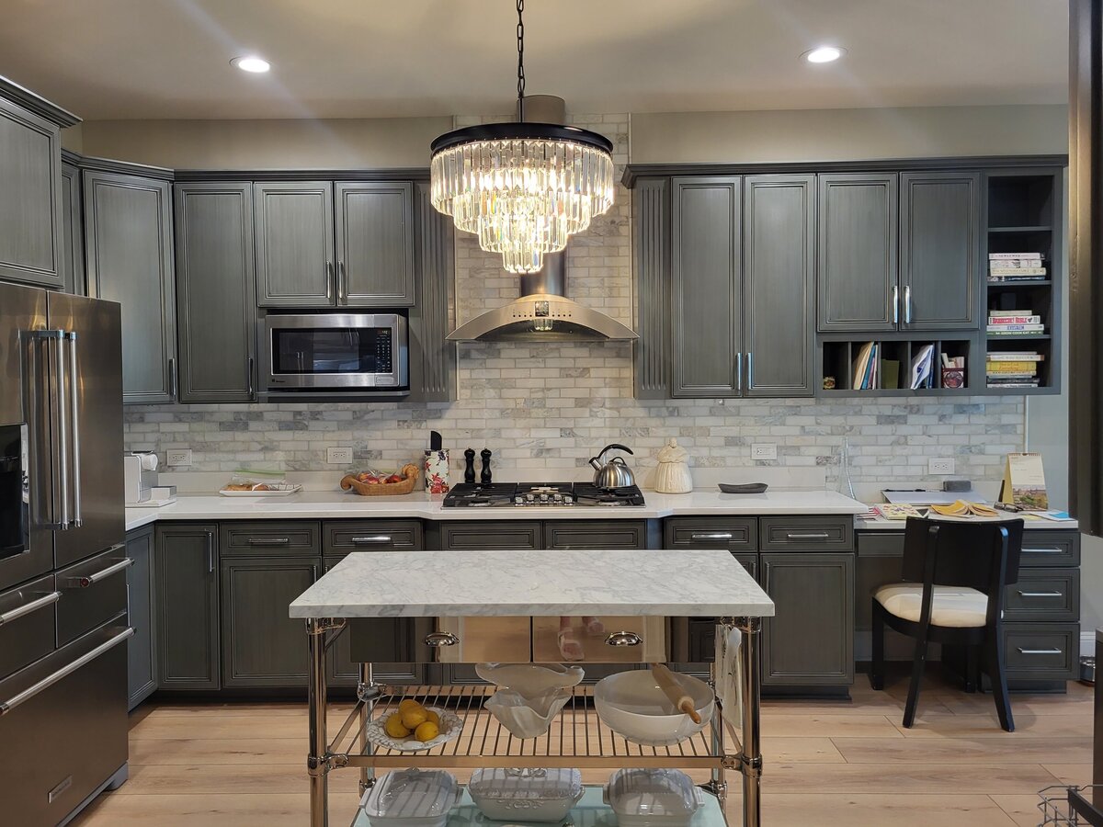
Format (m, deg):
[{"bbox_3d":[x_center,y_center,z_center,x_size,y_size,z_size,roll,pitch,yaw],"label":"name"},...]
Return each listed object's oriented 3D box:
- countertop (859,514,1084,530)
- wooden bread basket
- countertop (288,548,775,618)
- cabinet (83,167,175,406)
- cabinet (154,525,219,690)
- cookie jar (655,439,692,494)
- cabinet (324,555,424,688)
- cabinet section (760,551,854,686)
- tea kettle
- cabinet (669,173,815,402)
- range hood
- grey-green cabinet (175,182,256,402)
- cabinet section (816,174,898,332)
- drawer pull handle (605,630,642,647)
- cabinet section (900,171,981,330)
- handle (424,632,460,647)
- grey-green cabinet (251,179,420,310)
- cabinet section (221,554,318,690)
[{"bbox_3d":[1.893,0.497,4.022,1.002,0.034,0.530,-1,3,1],"label":"countertop"},{"bbox_3d":[-0.868,0.334,4.199,0.396,0.157,0.190,-1,3,1],"label":"wooden bread basket"},{"bbox_3d":[-0.046,0.491,2.438,1.250,0.036,0.613,0,3,1],"label":"countertop"},{"bbox_3d":[-2.053,-0.570,3.941,0.340,1.050,0.414,2,4,44],"label":"cabinet"},{"bbox_3d":[-1.655,0.870,4.069,0.301,0.764,0.580,-1,3,1],"label":"cabinet"},{"bbox_3d":[0.613,0.263,4.137,0.190,0.280,0.180,-1,3,-5],"label":"cookie jar"},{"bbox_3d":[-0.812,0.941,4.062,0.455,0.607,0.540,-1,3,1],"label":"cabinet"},{"bbox_3d":[1.135,0.900,3.962,0.409,0.586,0.610,-1,2,1],"label":"cabinet section"},{"bbox_3d":[0.302,0.259,4.112,0.230,0.217,0.210,-1,3,0],"label":"tea kettle"},{"bbox_3d":[0.907,-0.612,4.098,0.699,1.050,0.330,-1,3,1],"label":"cabinet"},{"bbox_3d":[-0.040,-0.575,4.059,0.895,0.435,0.460,-1,3,1],"label":"range hood"},{"bbox_3d":[-1.595,-0.583,4.119,0.373,1.050,0.330,-1,3,1],"label":"grey-green cabinet"},{"bbox_3d":[1.441,-0.760,4.054,0.372,0.739,0.330,-1,2,1],"label":"cabinet section"},{"bbox_3d":[0.190,0.590,2.167,0.096,0.040,0.028,-1,3,1],"label":"drawer pull handle"},{"bbox_3d":[1.824,-0.764,4.049,0.373,0.739,0.330,-1,2,1],"label":"cabinet section"},{"bbox_3d":[-0.303,0.627,2.293,0.097,0.041,0.030,-1,3,1],"label":"handle"},{"bbox_3d":[-1.033,-0.818,4.130,0.770,0.600,0.330,-1,3,1],"label":"grey-green cabinet"},{"bbox_3d":[-1.237,0.923,3.994,0.447,0.586,0.610,-1,2,1],"label":"cabinet section"}]

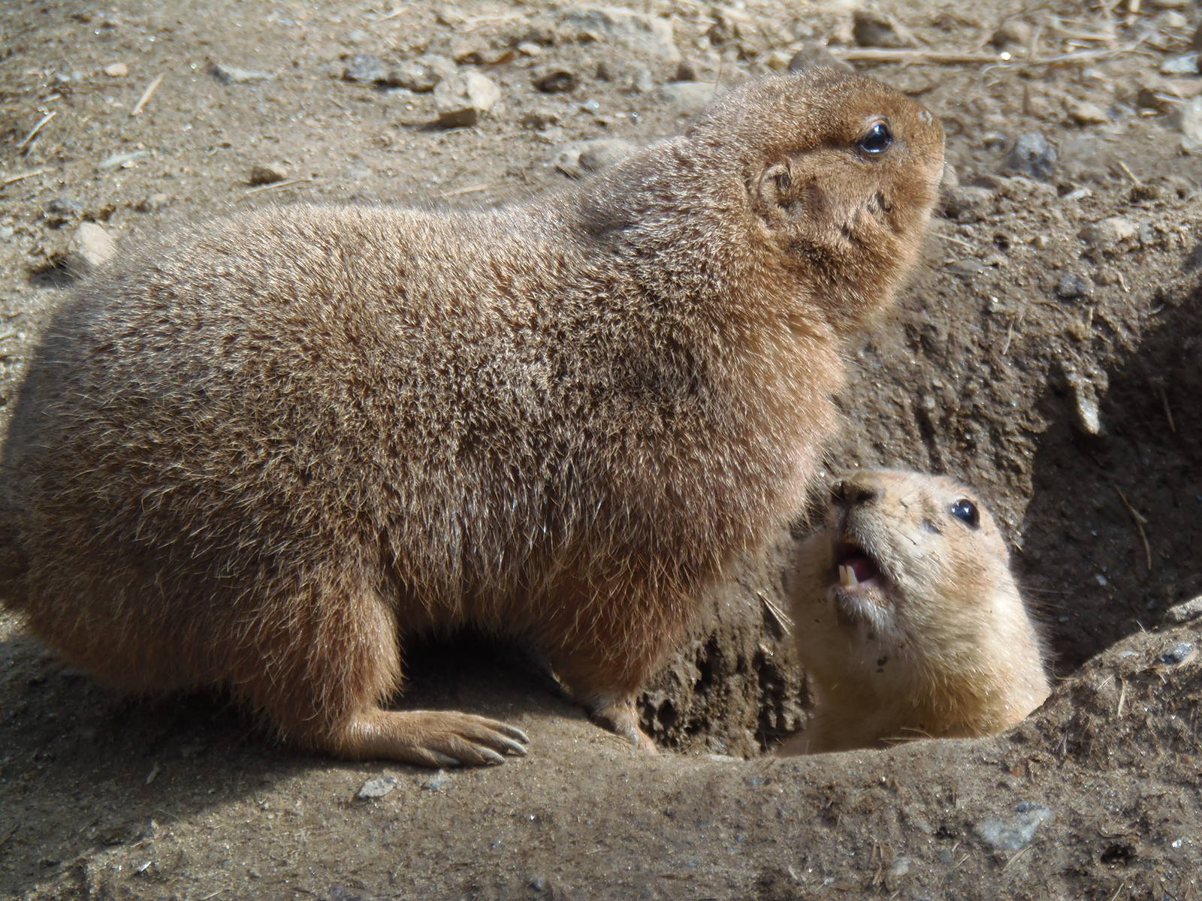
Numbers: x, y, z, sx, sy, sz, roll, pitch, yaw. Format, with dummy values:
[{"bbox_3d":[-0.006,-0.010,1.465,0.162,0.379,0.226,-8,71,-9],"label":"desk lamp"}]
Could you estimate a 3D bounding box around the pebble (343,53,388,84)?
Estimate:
[{"bbox_3d":[-0.084,-0.136,4.040,0.017,0.009,0.014,0,22,0],"label":"pebble"}]

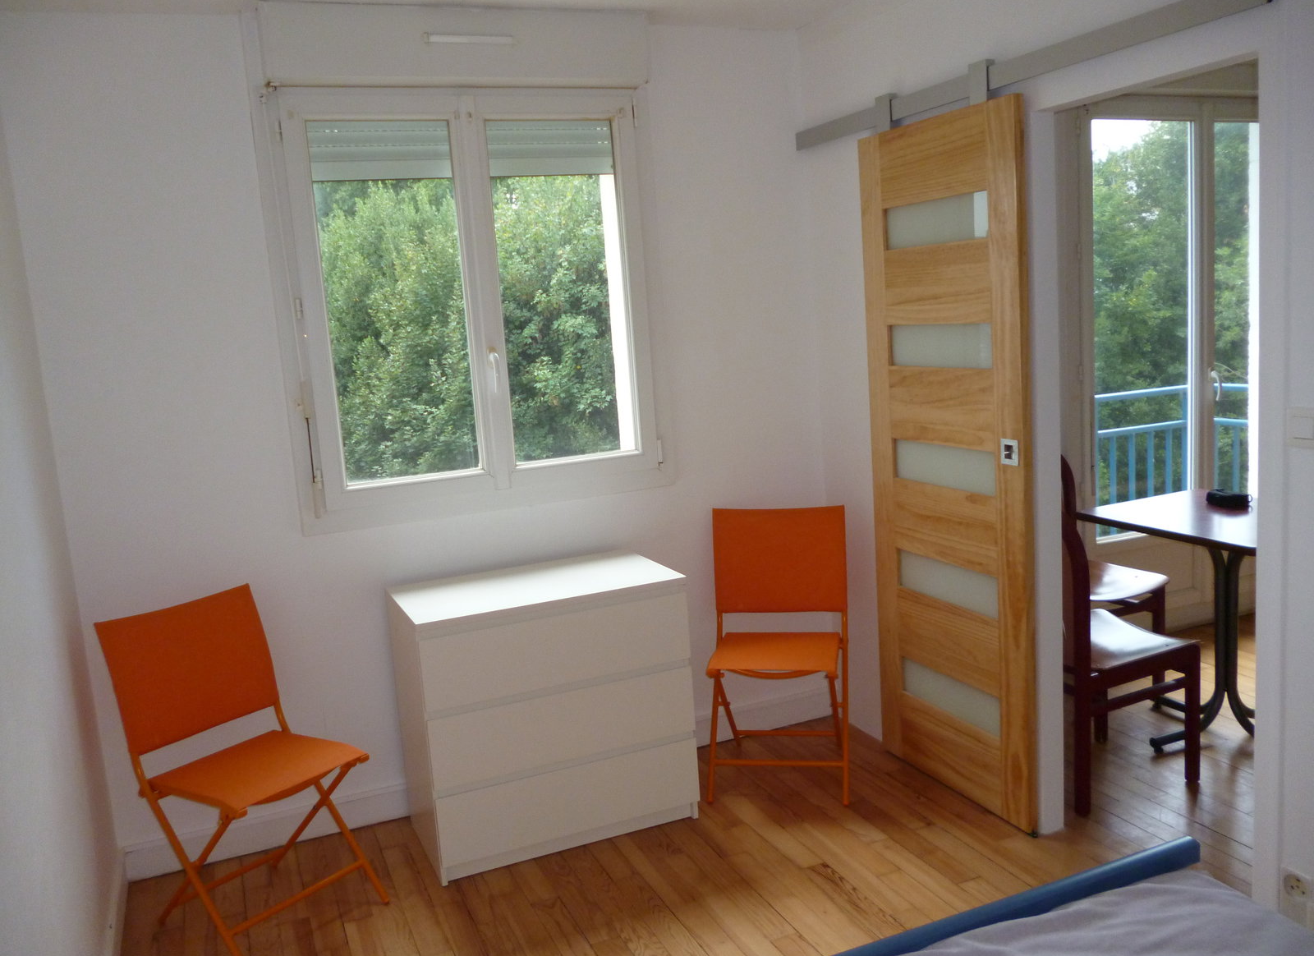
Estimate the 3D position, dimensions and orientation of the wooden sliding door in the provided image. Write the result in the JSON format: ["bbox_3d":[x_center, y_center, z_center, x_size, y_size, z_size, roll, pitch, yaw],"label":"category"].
[{"bbox_3d":[0.880,-0.027,3.237,0.042,2.050,0.710,-8,9,-23],"label":"wooden sliding door"}]

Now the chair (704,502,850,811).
[{"bbox_3d":[0.401,0.573,3.540,0.455,0.870,0.520,-2,9,13],"label":"chair"}]

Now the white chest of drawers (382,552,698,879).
[{"bbox_3d":[-0.356,0.707,3.339,0.800,0.778,0.478,-8,9,-22],"label":"white chest of drawers"}]

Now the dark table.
[{"bbox_3d":[1.937,0.504,3.608,0.640,0.760,0.790,-8,9,-21],"label":"dark table"}]

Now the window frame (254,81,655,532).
[{"bbox_3d":[-0.566,-0.569,3.418,1.190,1.310,0.100,-8,9,-21],"label":"window frame"}]

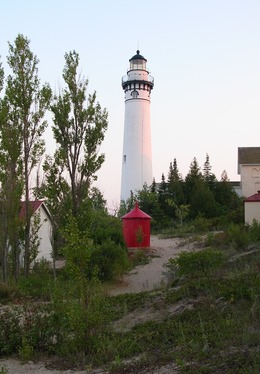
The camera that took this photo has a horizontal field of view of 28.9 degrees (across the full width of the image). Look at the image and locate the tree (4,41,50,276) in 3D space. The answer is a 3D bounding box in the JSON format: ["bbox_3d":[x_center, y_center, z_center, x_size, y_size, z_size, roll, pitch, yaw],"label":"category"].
[{"bbox_3d":[-6.167,-2.110,30.391,2.770,14.680,2.770,0,-6,0],"label":"tree"}]

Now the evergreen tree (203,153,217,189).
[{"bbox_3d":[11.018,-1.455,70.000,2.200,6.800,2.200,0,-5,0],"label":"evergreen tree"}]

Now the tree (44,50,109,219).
[{"bbox_3d":[-3.550,-2.079,32.902,4.300,14.110,4.300,0,-6,0],"label":"tree"}]

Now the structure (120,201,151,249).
[{"bbox_3d":[0.604,3.468,45.500,2.720,4.050,2.720,0,-5,0],"label":"structure"}]

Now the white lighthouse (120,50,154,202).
[{"bbox_3d":[1.370,-8.240,87.300,5.900,31.400,5.900,0,-5,0],"label":"white lighthouse"}]

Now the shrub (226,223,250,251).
[{"bbox_3d":[6.015,2.744,28.000,1.250,1.500,1.200,0,-5,0],"label":"shrub"}]

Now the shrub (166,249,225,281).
[{"bbox_3d":[2.269,2.702,17.500,1.900,1.050,1.700,0,-5,0],"label":"shrub"}]

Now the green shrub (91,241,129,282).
[{"bbox_3d":[-0.860,3.260,22.281,1.760,1.790,1.760,0,-6,0],"label":"green shrub"}]

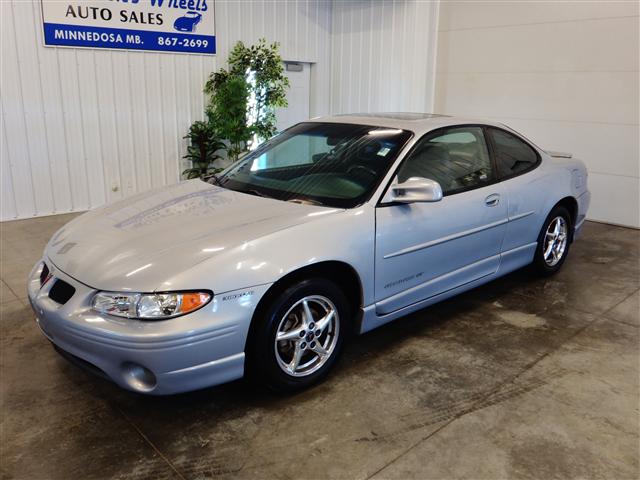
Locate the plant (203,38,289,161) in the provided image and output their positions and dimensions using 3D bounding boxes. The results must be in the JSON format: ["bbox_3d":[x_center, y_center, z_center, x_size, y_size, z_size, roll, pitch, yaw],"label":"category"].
[{"bbox_3d":[-1.076,-1.750,7.592,1.218,2.152,1.035,-13,21,-40],"label":"plant"}]

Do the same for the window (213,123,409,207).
[{"bbox_3d":[-0.053,-0.565,3.622,1.472,0.132,0.853,18,52,46],"label":"window"}]

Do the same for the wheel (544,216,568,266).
[{"bbox_3d":[2.018,0.000,4.598,0.447,0.447,0.183,-13,21,-40],"label":"wheel"}]

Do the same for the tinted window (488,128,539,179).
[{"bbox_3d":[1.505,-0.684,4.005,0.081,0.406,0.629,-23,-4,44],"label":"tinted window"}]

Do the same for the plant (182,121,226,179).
[{"bbox_3d":[-1.594,-1.097,7.310,0.609,1.117,0.579,-13,21,-40],"label":"plant"}]

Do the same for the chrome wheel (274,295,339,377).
[{"bbox_3d":[-0.111,0.488,2.768,0.447,0.447,0.183,-13,21,-40],"label":"chrome wheel"}]

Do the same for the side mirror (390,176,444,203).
[{"bbox_3d":[0.524,-0.265,2.880,0.162,0.127,0.238,-13,21,-40],"label":"side mirror"}]

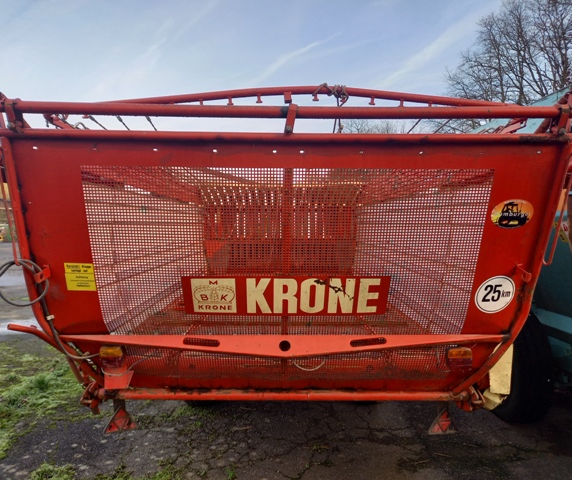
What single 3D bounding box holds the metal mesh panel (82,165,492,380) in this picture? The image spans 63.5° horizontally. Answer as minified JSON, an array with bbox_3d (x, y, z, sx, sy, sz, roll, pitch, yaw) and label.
[{"bbox_3d":[0.021,0.240,2.199,1.745,1.200,0.080,0,27,-2],"label":"metal mesh panel"}]

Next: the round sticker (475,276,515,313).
[{"bbox_3d":[1.000,0.261,2.213,0.200,0.200,0.005,0,23,-6],"label":"round sticker"}]

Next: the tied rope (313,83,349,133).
[{"bbox_3d":[0.212,-0.617,2.200,0.172,0.255,0.080,0,2,-2],"label":"tied rope"}]

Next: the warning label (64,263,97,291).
[{"bbox_3d":[-0.948,0.171,2.132,0.133,0.141,0.005,0,24,2],"label":"warning label"}]

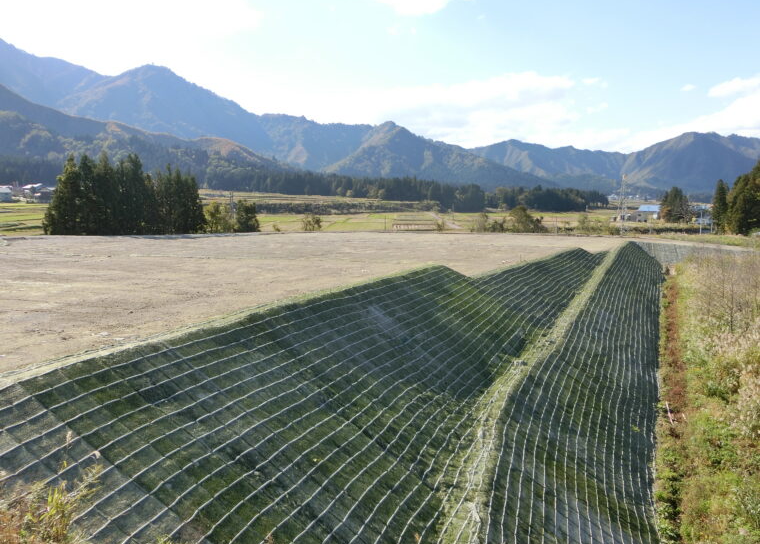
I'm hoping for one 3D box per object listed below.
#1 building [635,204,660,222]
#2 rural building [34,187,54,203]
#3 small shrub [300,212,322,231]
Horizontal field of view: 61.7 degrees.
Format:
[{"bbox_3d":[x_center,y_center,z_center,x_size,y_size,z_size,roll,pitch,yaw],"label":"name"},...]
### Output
[{"bbox_3d":[107.335,-23.630,255.000,11.000,7.400,8.000,4,9,24],"label":"building"},{"bbox_3d":[-173.371,-39.650,330.000,11.000,8.300,8.500,-3,8,-18],"label":"rural building"},{"bbox_3d":[-13.125,-9.389,122.000,4.100,3.600,3.800,0,8,0],"label":"small shrub"}]

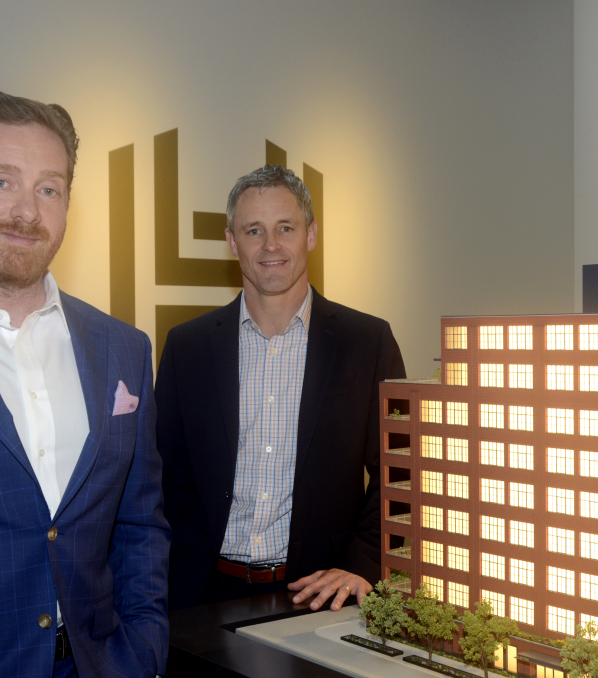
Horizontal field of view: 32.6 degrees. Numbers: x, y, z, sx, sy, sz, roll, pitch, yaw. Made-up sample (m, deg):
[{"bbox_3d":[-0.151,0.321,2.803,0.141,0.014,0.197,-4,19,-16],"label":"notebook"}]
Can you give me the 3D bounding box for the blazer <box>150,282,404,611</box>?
[{"bbox_3d":[-0.025,0.284,2.005,0.530,0.770,0.330,0,1,9],"label":"blazer"}]

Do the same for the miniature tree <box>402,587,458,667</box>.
[{"bbox_3d":[0.198,0.430,1.542,0.079,0.119,0.082,0,1,0],"label":"miniature tree"}]

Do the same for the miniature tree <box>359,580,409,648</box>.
[{"bbox_3d":[0.135,0.436,1.620,0.077,0.106,0.079,0,1,0],"label":"miniature tree"}]

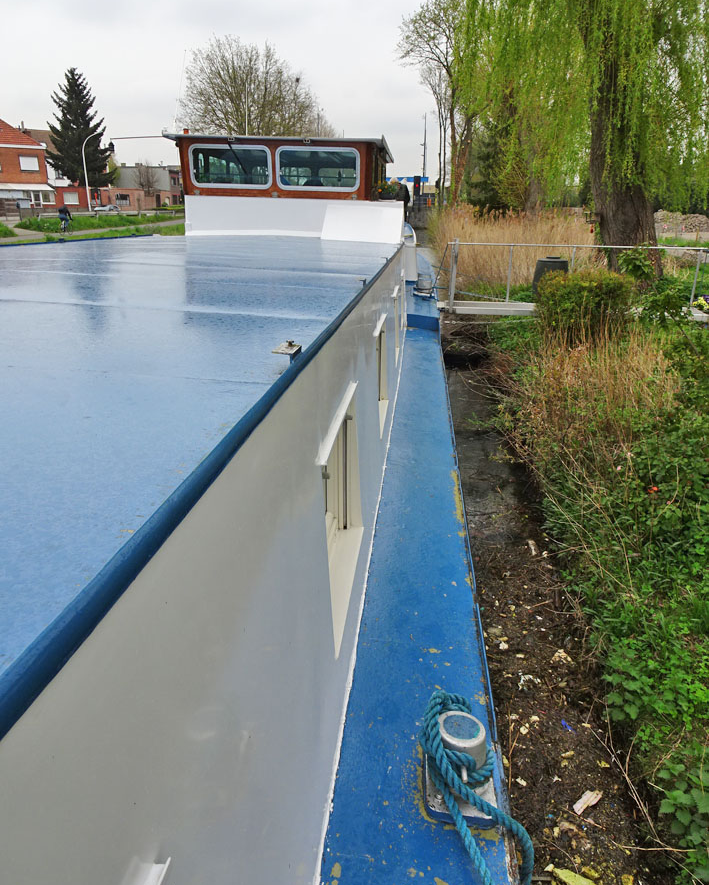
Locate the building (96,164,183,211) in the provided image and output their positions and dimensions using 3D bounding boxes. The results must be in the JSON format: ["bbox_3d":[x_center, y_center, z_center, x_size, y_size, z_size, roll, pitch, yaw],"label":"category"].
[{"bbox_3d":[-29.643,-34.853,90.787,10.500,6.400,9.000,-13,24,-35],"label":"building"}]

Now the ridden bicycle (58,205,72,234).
[{"bbox_3d":[-17.281,-13.230,38.938,0.570,1.720,1.700,3,19,4],"label":"ridden bicycle"}]

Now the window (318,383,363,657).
[{"bbox_3d":[-0.059,0.228,2.530,0.110,0.720,0.990,0,19,6],"label":"window"}]

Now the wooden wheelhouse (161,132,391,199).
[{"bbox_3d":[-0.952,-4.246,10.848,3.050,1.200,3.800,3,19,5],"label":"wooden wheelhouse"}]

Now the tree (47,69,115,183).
[{"bbox_3d":[-31.493,-34.110,75.158,7.900,15.500,7.900,1,19,0],"label":"tree"}]

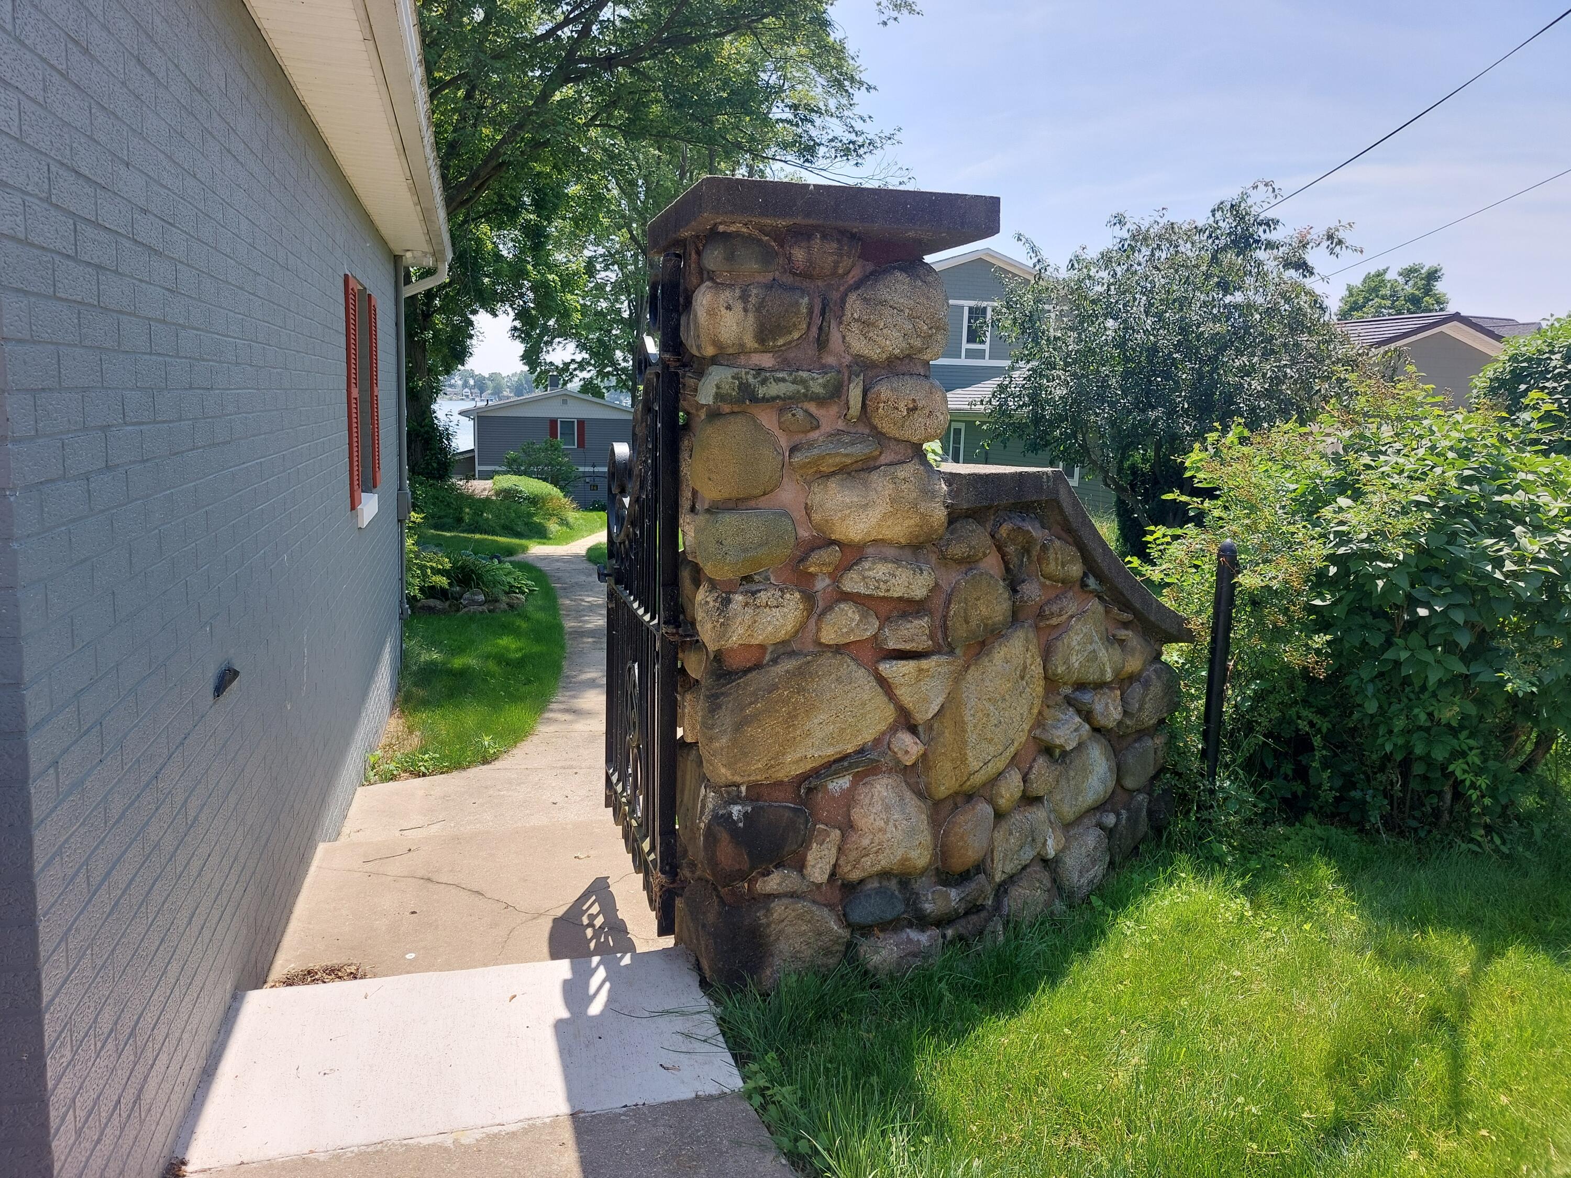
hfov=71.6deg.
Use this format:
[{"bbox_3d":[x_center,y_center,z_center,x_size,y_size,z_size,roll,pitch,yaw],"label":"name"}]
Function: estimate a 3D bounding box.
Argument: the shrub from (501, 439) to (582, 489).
[{"bbox_3d":[-8.068,-3.979,35.890,2.677,1.935,2.515,-1,10,-13],"label":"shrub"}]

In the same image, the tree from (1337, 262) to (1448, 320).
[{"bbox_3d":[29.435,-11.067,53.776,6.400,9.800,6.400,7,11,27],"label":"tree"}]

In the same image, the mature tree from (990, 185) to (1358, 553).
[{"bbox_3d":[4.828,-2.519,13.244,4.792,4.563,4.563,5,11,19],"label":"mature tree"}]

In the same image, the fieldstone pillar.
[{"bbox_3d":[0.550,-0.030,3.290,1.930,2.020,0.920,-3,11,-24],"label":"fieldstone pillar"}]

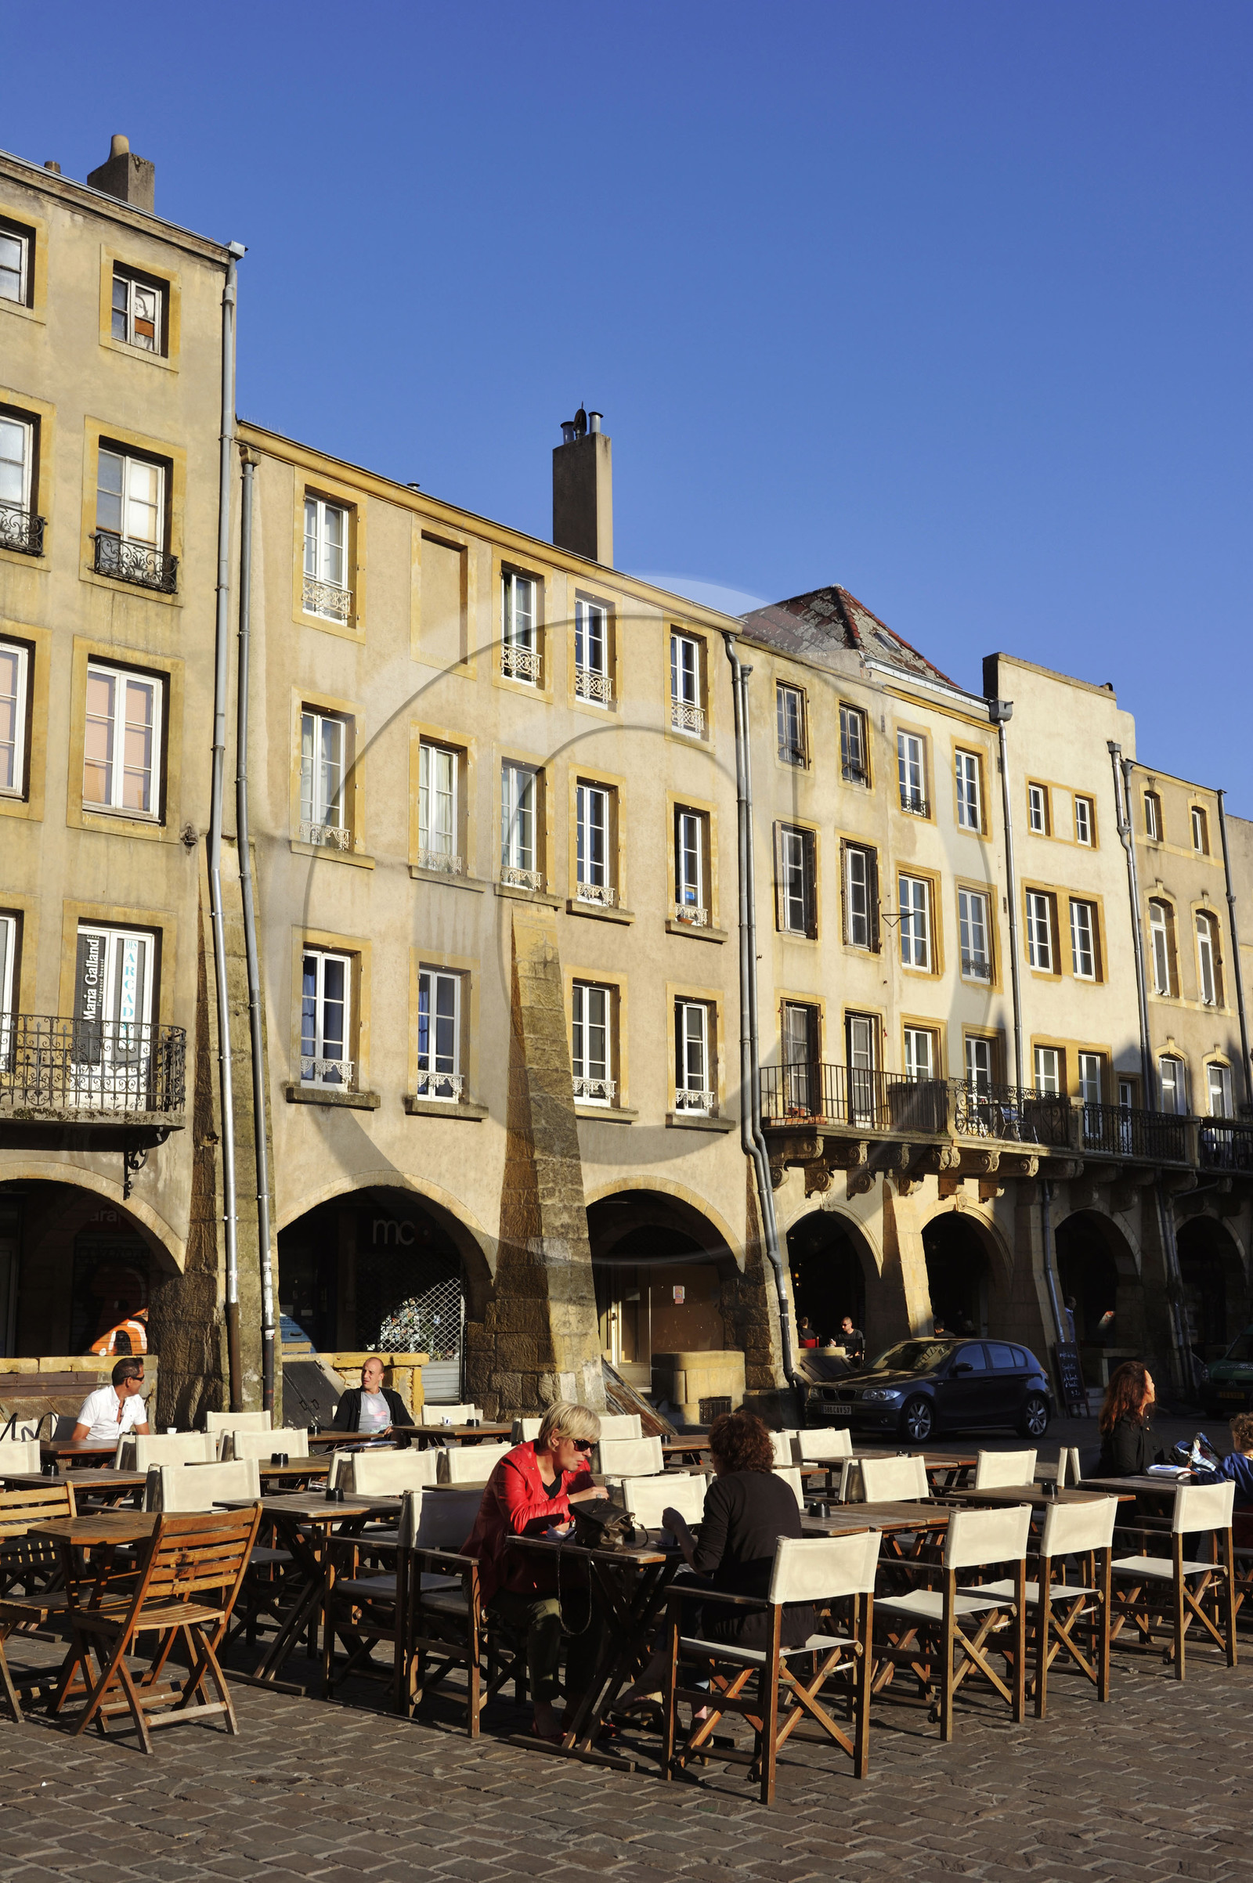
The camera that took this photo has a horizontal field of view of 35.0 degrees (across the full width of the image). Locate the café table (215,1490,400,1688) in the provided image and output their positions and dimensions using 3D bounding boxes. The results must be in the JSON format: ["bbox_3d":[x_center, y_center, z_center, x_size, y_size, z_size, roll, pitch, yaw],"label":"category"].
[{"bbox_3d":[-1.421,2.995,9.203,0.730,0.750,0.730,-11,-15,43],"label":"café table"}]

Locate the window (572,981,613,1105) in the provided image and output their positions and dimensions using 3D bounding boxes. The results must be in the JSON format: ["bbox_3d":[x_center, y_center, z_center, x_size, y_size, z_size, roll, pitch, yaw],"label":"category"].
[{"bbox_3d":[-0.502,1.574,30.062,0.200,1.820,1.030,-11,-15,42],"label":"window"}]

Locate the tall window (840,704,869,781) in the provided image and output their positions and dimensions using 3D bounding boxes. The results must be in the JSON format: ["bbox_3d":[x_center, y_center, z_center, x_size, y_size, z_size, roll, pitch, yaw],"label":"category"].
[{"bbox_3d":[4.109,-3.589,35.991,0.150,1.348,0.824,-10,-13,43],"label":"tall window"}]

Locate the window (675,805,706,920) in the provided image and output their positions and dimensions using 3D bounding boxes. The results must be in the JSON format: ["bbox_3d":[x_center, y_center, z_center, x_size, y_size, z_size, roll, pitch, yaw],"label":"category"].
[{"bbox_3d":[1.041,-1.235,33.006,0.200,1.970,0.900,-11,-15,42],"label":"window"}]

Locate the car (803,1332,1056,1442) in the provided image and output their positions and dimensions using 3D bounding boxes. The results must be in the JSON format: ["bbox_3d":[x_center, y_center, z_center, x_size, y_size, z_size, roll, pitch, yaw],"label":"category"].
[{"bbox_3d":[4.293,6.219,27.728,4.230,1.420,1.750,10,-15,-44],"label":"car"}]

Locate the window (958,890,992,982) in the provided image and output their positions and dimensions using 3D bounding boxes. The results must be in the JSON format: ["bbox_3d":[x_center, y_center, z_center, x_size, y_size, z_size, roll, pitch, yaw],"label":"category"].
[{"bbox_3d":[6.655,-0.115,38.121,0.150,1.696,1.134,-10,-13,43],"label":"window"}]

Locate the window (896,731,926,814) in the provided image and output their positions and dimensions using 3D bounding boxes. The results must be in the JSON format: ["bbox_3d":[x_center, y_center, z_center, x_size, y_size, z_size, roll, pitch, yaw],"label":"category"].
[{"bbox_3d":[5.343,-3.137,37.194,0.180,1.459,0.944,-11,-15,44],"label":"window"}]

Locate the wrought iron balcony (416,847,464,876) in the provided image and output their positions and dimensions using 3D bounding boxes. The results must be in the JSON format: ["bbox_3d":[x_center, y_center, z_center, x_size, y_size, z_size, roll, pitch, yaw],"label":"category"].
[{"bbox_3d":[-2.602,-1.113,27.768,0.130,0.278,0.898,-9,-12,40],"label":"wrought iron balcony"}]

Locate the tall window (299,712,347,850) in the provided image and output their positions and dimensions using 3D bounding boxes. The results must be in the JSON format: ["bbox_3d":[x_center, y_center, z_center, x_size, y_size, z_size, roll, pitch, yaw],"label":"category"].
[{"bbox_3d":[-4.059,-2.164,26.407,0.150,1.706,0.919,-9,-12,40],"label":"tall window"}]

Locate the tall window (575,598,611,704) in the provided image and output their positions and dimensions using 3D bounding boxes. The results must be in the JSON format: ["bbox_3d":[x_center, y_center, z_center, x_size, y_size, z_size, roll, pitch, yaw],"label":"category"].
[{"bbox_3d":[-0.530,-4.563,31.220,0.180,1.541,0.863,-10,-14,42],"label":"tall window"}]

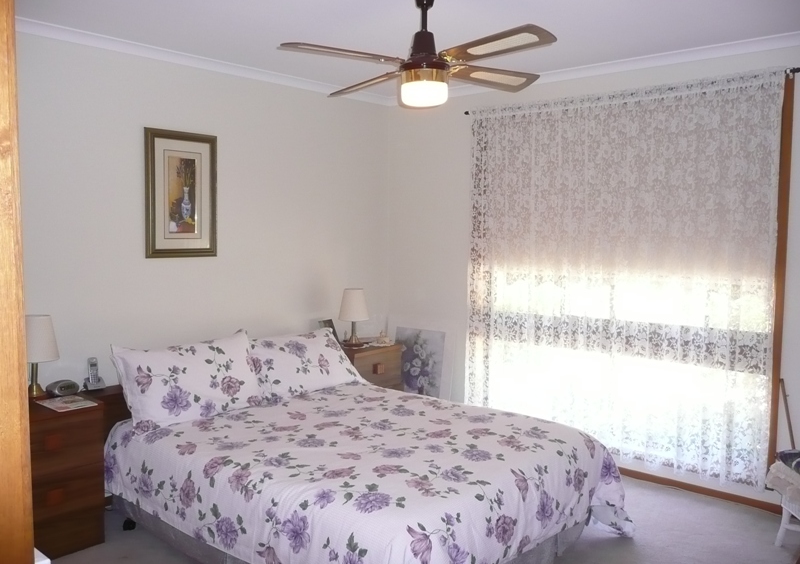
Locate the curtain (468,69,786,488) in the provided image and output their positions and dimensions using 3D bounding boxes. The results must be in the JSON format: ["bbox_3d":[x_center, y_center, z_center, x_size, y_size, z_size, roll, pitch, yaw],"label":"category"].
[{"bbox_3d":[1.158,-0.056,3.809,1.878,2.089,0.080,5,7,42],"label":"curtain"}]

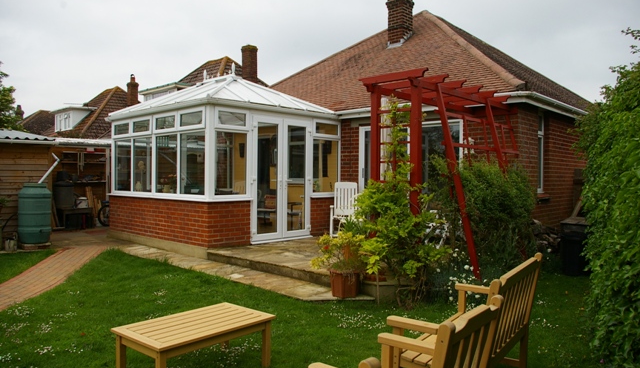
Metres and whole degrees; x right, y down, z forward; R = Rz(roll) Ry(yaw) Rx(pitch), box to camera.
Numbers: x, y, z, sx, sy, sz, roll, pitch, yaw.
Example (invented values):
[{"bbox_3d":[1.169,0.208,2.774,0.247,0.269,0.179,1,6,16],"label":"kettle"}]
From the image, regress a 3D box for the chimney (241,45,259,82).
[{"bbox_3d":[-2.883,-4.936,19.700,0.520,1.500,0.520,1,1,43],"label":"chimney"}]

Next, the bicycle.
[{"bbox_3d":[-4.930,0.589,12.300,1.500,0.920,0.550,-1,1,-37],"label":"bicycle"}]

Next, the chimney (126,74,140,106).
[{"bbox_3d":[-10.742,-5.437,27.600,0.520,1.850,0.520,1,1,43],"label":"chimney"}]

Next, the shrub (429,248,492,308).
[{"bbox_3d":[1.596,1.005,5.450,0.750,0.620,0.650,0,1,0],"label":"shrub"}]

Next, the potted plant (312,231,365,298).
[{"bbox_3d":[0.206,0.878,5.330,0.570,0.700,0.520,0,1,0],"label":"potted plant"}]

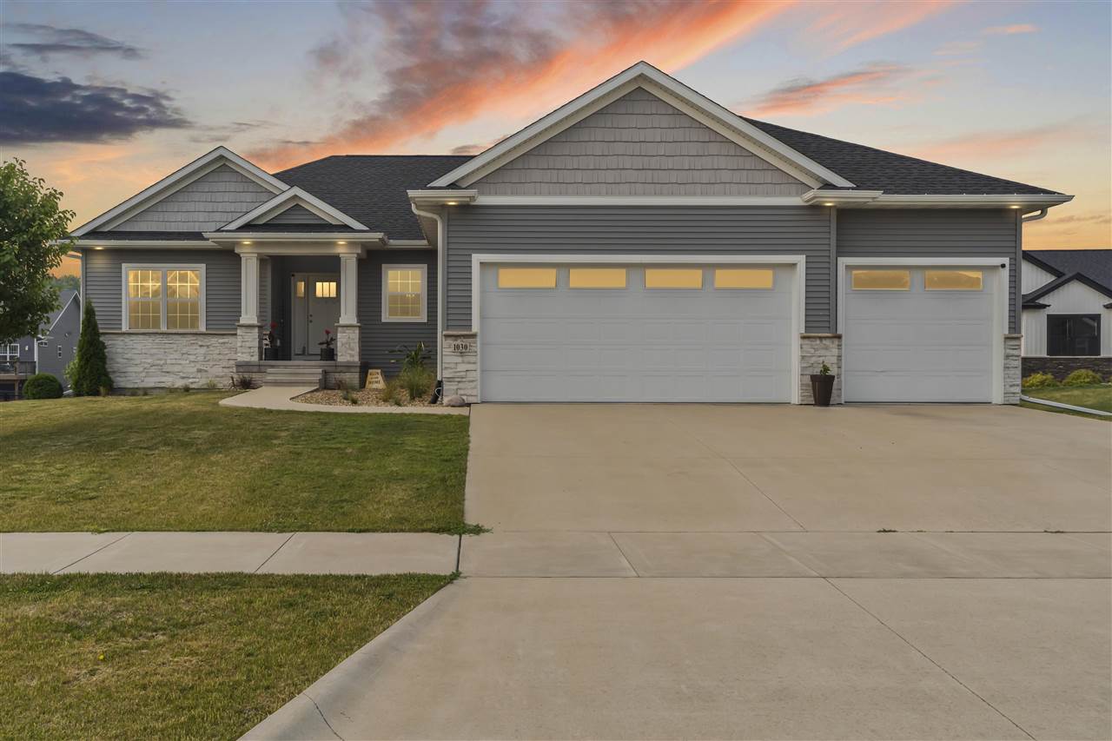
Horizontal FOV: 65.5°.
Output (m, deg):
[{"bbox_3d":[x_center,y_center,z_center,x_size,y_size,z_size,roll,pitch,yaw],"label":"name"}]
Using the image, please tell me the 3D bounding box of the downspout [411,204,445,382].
[{"bbox_3d":[-2.220,-1.320,14.900,0.540,3.100,0.220,0,0,0],"label":"downspout"}]

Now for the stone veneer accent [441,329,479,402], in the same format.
[{"bbox_3d":[-1.640,-0.050,14.930,0.600,1.240,0.360,0,0,0],"label":"stone veneer accent"}]

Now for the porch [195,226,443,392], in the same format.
[{"bbox_3d":[-5.250,-1.320,19.950,4.950,3.450,2.800,0,0,0],"label":"porch"}]

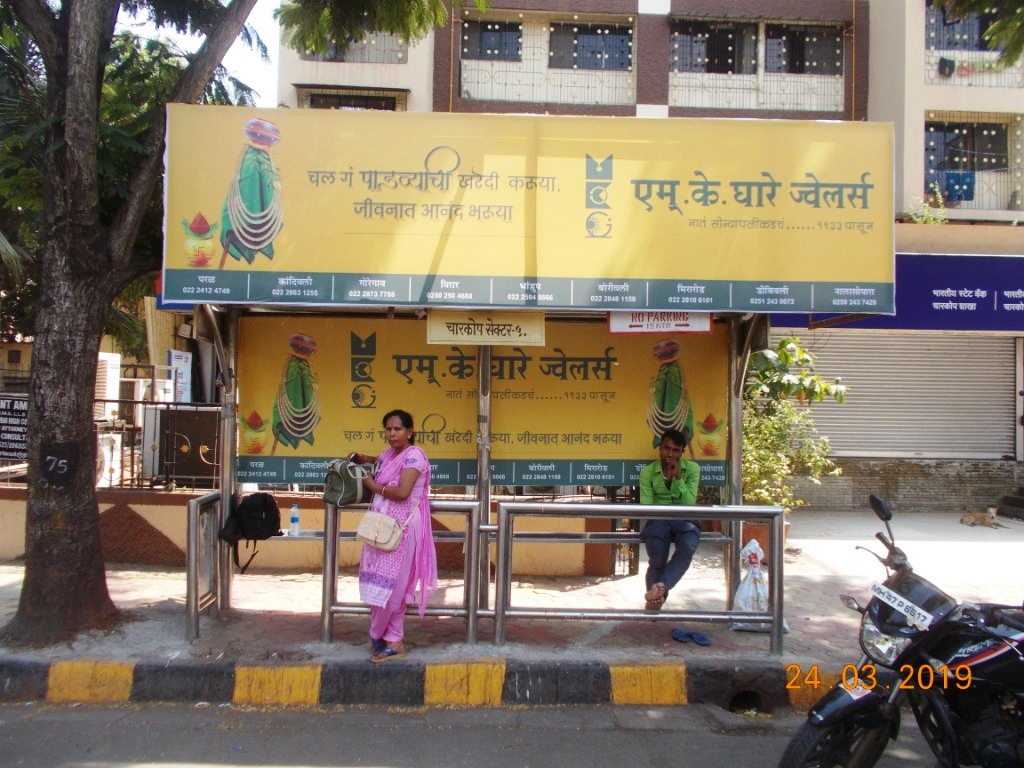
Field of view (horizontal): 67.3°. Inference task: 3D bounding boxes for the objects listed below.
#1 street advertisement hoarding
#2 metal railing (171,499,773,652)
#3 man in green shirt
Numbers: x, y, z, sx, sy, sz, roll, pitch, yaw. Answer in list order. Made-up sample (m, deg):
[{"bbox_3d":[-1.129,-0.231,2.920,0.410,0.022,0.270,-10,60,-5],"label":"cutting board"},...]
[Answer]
[{"bbox_3d":[0.130,-1.100,4.940,4.620,1.250,0.150,1,-2,-2],"label":"street advertisement hoarding"},{"bbox_3d":[-0.170,1.250,5.180,3.900,0.950,0.450,1,-2,0],"label":"metal railing"},{"bbox_3d":[1.170,1.000,5.720,0.470,1.320,0.660,1,-2,7],"label":"man in green shirt"}]

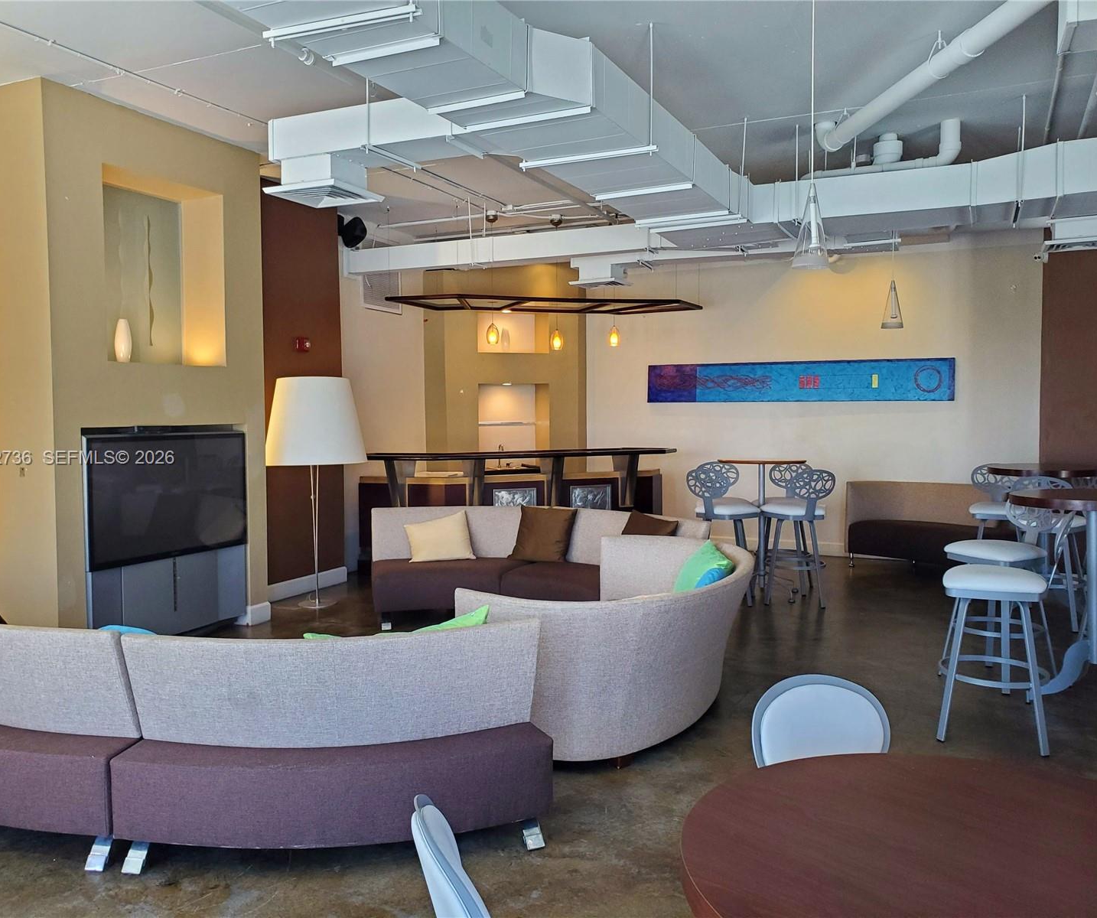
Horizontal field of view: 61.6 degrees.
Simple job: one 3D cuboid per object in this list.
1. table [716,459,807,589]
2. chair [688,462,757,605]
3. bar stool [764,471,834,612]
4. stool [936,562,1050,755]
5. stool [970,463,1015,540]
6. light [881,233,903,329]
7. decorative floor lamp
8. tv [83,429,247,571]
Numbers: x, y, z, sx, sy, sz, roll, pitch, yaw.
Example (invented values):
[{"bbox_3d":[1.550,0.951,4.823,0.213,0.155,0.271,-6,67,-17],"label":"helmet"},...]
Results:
[{"bbox_3d":[1.726,0.559,7.411,0.735,1.075,0.735,1,3,25],"label":"table"},{"bbox_3d":[1.364,0.587,7.156,0.470,1.050,0.570,3,4,44],"label":"chair"},{"bbox_3d":[1.929,0.587,7.111,0.470,1.050,0.570,-1,3,-20],"label":"bar stool"},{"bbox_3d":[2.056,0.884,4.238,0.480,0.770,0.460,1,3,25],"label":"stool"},{"bbox_3d":[3.465,0.583,7.047,0.470,1.050,0.570,1,4,28],"label":"stool"},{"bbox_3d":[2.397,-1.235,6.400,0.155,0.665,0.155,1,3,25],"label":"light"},{"bbox_3d":[-1.800,0.253,7.080,0.810,1.755,0.810,0,3,0],"label":"decorative floor lamp"},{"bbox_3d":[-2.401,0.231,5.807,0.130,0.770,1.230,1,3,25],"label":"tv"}]

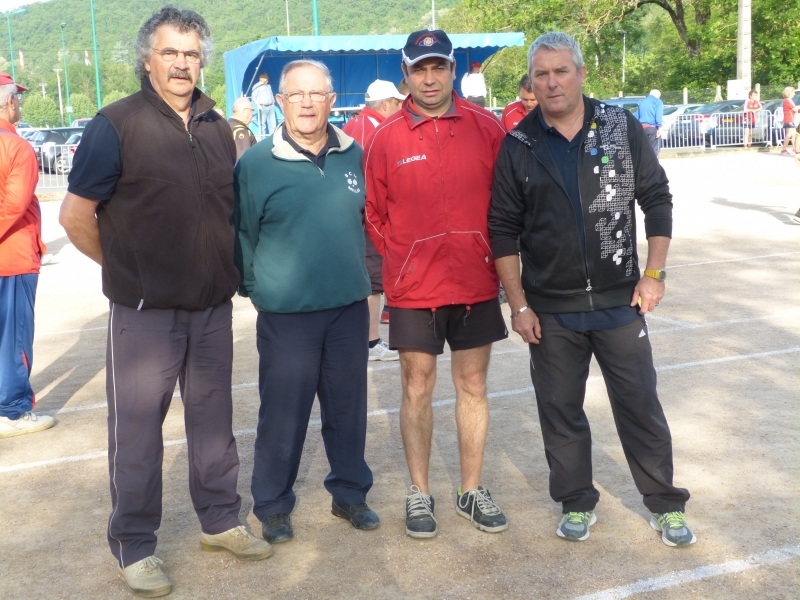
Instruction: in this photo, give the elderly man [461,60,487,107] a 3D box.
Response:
[{"bbox_3d":[1.857,-4.878,29.145,0.580,1.780,0.400,2,10,25],"label":"elderly man"}]

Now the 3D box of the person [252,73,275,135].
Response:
[{"bbox_3d":[-3.235,-4.608,29.142,0.540,1.740,0.380,-4,10,-10],"label":"person"}]

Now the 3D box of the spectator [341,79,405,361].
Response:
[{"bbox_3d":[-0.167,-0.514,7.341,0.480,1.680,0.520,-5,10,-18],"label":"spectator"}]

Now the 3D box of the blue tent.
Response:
[{"bbox_3d":[-0.549,-4.990,30.474,6.500,3.150,3.700,-6,10,-24],"label":"blue tent"}]

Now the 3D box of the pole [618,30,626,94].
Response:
[{"bbox_3d":[14.647,-14.780,78.449,0.600,5.500,0.300,-2,9,0],"label":"pole"}]

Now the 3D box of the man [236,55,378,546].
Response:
[{"bbox_3d":[-0.347,-0.008,4.320,0.520,1.680,0.370,-5,10,-17],"label":"man"}]

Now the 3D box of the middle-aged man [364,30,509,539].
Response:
[{"bbox_3d":[0.152,-0.060,4.289,0.510,1.760,0.360,-4,9,-8],"label":"middle-aged man"}]

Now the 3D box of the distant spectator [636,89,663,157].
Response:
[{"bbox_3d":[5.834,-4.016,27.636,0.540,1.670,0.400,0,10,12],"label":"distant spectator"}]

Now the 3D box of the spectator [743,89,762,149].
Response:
[{"bbox_3d":[9.416,-4.819,32.126,0.480,1.540,0.380,-3,9,-5],"label":"spectator"}]

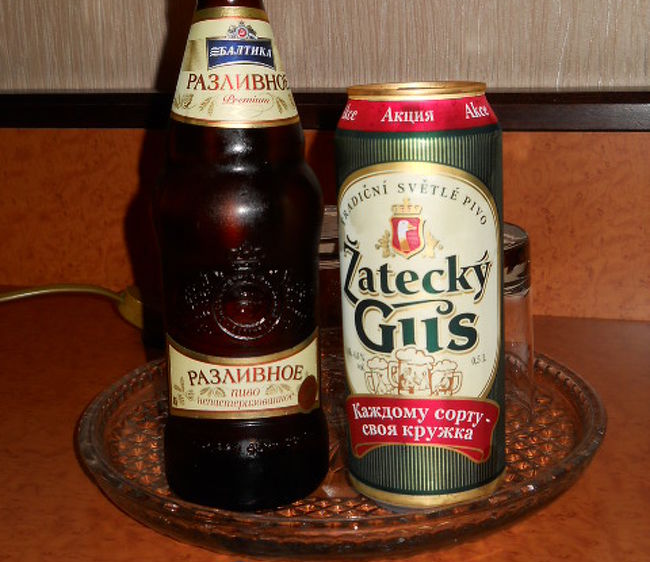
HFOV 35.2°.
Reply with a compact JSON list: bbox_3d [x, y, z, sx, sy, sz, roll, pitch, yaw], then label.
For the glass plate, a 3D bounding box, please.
[{"bbox_3d":[0.007,0.071,0.496,0.247,0.023,0.247,-2,16,0],"label":"glass plate"}]

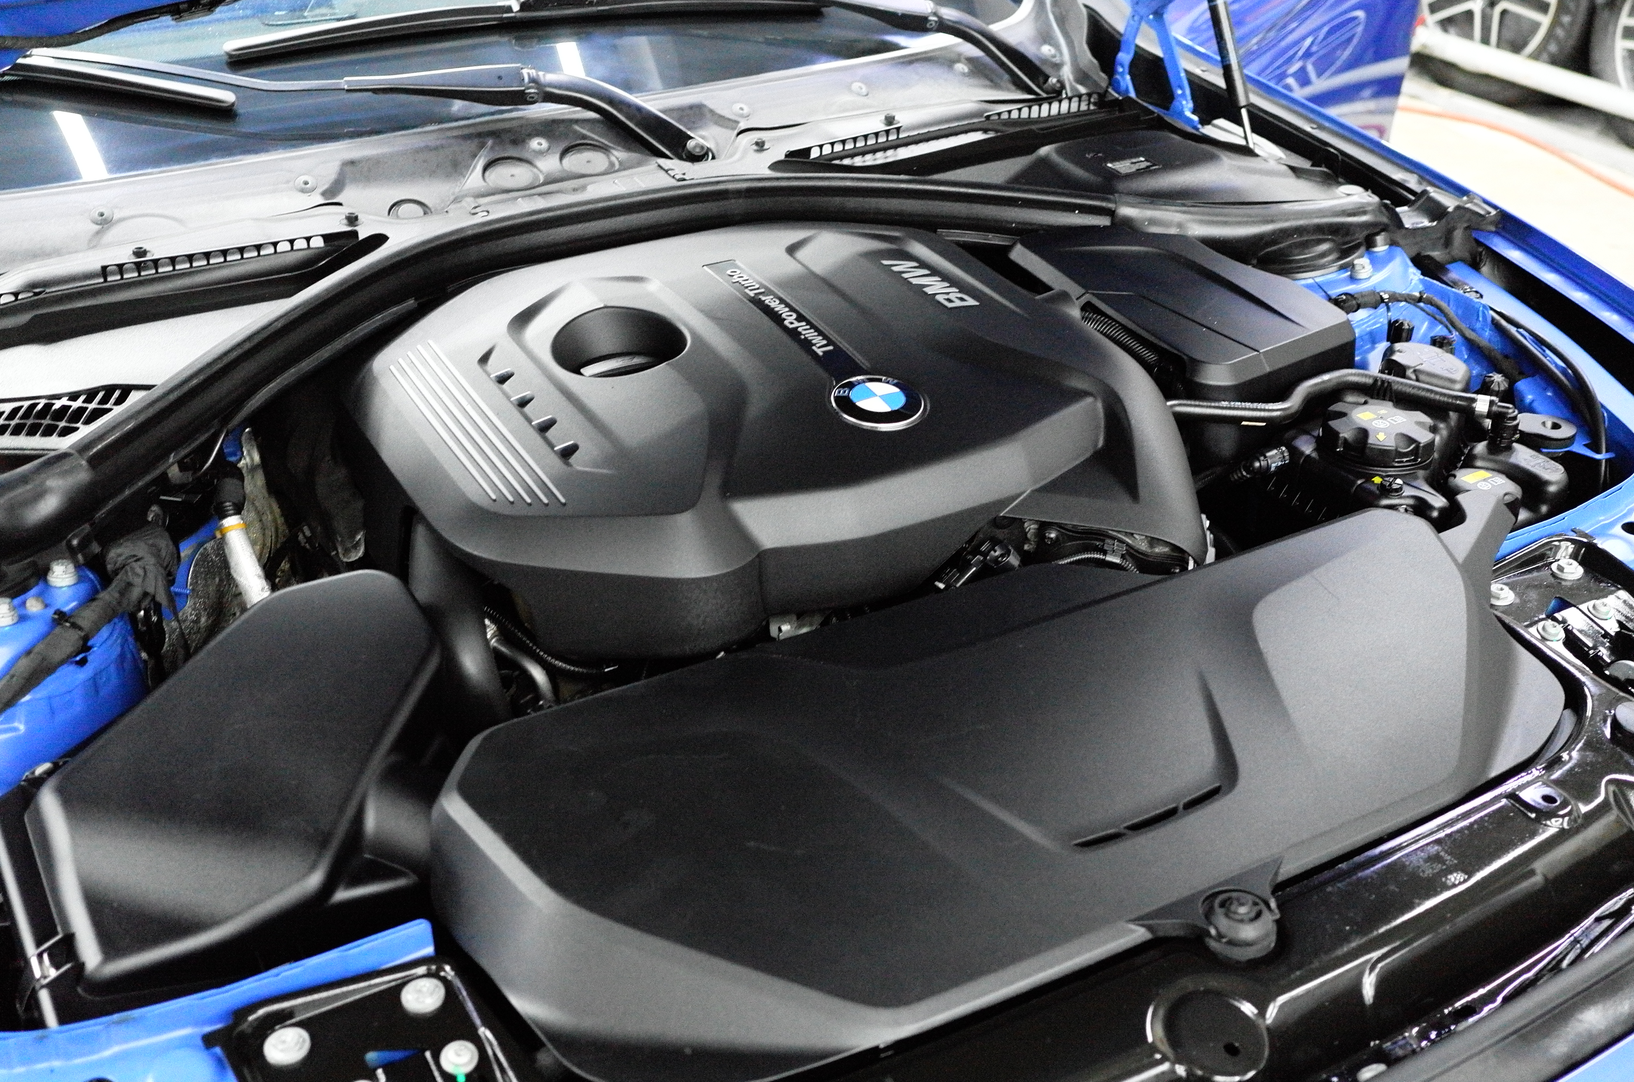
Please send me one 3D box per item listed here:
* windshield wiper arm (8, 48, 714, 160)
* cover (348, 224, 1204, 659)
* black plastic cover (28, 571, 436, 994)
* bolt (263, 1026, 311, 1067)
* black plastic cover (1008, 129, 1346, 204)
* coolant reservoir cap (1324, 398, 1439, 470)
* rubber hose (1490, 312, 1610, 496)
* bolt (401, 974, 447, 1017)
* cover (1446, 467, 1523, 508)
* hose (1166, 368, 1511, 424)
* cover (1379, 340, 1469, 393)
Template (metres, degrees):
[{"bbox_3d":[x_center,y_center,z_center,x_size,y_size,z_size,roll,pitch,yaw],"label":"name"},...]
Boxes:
[{"bbox_3d":[-0.426,-0.435,1.615,0.660,0.070,0.060,4,55,-14],"label":"windshield wiper arm"},{"bbox_3d":[-0.028,-0.077,1.295,0.590,0.165,0.490,-16,34,-23],"label":"cover"},{"bbox_3d":[-0.351,0.147,1.035,0.220,0.070,0.370,-1,31,0],"label":"black plastic cover"},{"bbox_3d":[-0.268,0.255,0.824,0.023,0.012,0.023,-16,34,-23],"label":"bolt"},{"bbox_3d":[0.315,-0.344,1.572,0.280,0.065,0.230,-16,34,-23],"label":"black plastic cover"},{"bbox_3d":[0.461,-0.084,1.331,0.083,0.032,0.083,-1,31,1],"label":"coolant reservoir cap"},{"bbox_3d":[0.623,-0.120,1.420,0.040,0.110,0.180,-16,34,-23],"label":"rubber hose"},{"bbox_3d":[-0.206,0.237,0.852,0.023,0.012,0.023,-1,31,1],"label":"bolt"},{"bbox_3d":[0.524,-0.042,1.278,0.060,0.030,0.060,-16,34,-23],"label":"cover"},{"bbox_3d":[0.435,-0.120,1.359,0.285,0.045,0.040,-1,31,0],"label":"hose"},{"bbox_3d":[0.554,-0.158,1.481,0.085,0.035,0.055,20,37,32],"label":"cover"}]

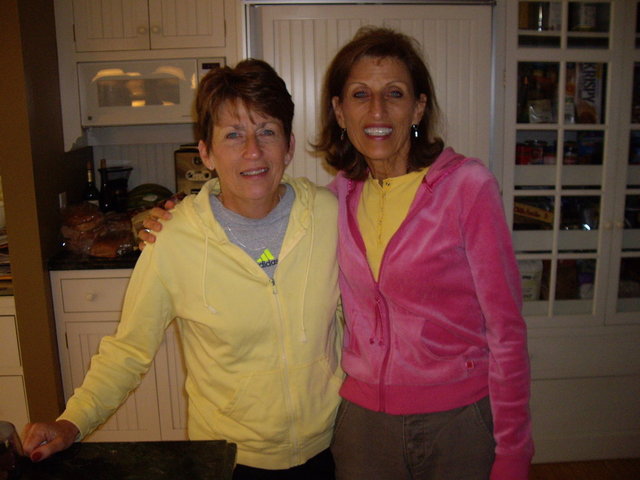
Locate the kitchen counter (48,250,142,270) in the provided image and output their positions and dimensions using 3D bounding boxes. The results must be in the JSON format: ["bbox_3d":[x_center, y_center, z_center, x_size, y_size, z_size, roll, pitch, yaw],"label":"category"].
[{"bbox_3d":[-0.683,0.032,3.072,0.795,0.037,0.670,-1,12,-1],"label":"kitchen counter"}]

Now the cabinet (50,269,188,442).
[{"bbox_3d":[-0.673,0.471,3.184,0.790,0.875,0.640,-1,12,-1],"label":"cabinet"}]

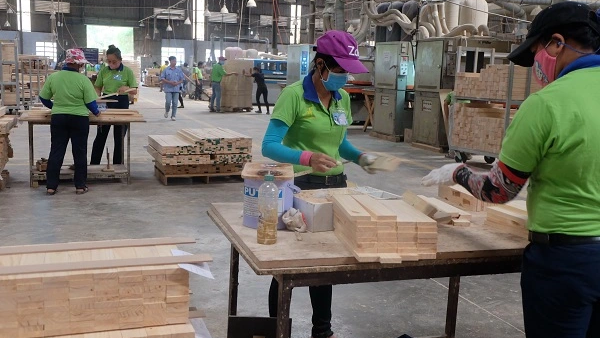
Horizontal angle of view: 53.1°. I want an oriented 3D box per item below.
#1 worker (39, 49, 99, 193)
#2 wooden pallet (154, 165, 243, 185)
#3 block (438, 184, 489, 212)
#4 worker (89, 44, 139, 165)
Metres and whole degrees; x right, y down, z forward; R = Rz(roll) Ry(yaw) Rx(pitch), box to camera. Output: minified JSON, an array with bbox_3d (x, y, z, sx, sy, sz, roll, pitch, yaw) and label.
[{"bbox_3d":[-2.493,-0.522,6.479,0.580,1.530,0.450,0,10,-14],"label":"worker"},{"bbox_3d":[-1.268,0.057,7.620,1.040,0.120,0.740,-2,10,-26],"label":"wooden pallet"},{"bbox_3d":[0.779,0.134,2.867,0.075,0.055,0.380,0,10,-14],"label":"block"},{"bbox_3d":[-2.428,-0.797,7.893,0.550,1.620,0.450,1,9,-9],"label":"worker"}]

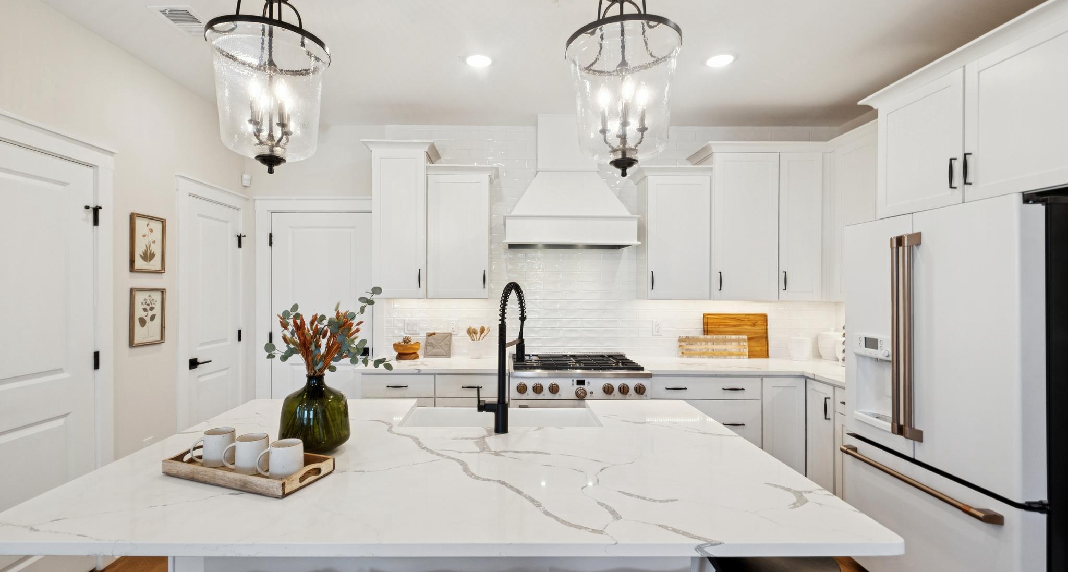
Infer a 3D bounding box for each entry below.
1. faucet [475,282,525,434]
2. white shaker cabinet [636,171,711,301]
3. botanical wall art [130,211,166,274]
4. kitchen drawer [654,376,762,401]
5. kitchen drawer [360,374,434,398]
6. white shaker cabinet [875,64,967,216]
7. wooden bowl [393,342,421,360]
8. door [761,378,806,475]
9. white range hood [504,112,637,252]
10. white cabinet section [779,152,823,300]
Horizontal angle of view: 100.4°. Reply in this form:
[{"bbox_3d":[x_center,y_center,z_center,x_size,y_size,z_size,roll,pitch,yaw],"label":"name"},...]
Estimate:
[{"bbox_3d":[-0.123,0.260,1.722,0.137,0.554,0.225,0,0,22],"label":"faucet"},{"bbox_3d":[1.057,-0.369,3.390,0.469,0.939,0.345,0,0,-1],"label":"white shaker cabinet"},{"bbox_3d":[-2.200,-0.239,2.548,0.025,0.330,0.244,0,0,-3],"label":"botanical wall art"},{"bbox_3d":[1.135,0.681,2.969,0.746,0.147,0.030,0,0,-1],"label":"kitchen drawer"},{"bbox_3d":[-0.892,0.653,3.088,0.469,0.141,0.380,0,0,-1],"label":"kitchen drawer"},{"bbox_3d":[1.904,-0.670,2.213,0.025,0.604,0.457,0,0,-3],"label":"white shaker cabinet"},{"bbox_3d":[-0.949,0.481,3.326,0.206,0.120,0.206,0,0,-1],"label":"wooden bowl"},{"bbox_3d":[1.667,0.987,2.974,0.276,0.746,0.025,0,0,-1],"label":"door"},{"bbox_3d":[0.262,-0.782,3.302,0.940,0.998,0.510,0,0,-1],"label":"white range hood"},{"bbox_3d":[1.936,-0.431,3.238,0.306,1.076,0.025,0,0,-1],"label":"white cabinet section"}]

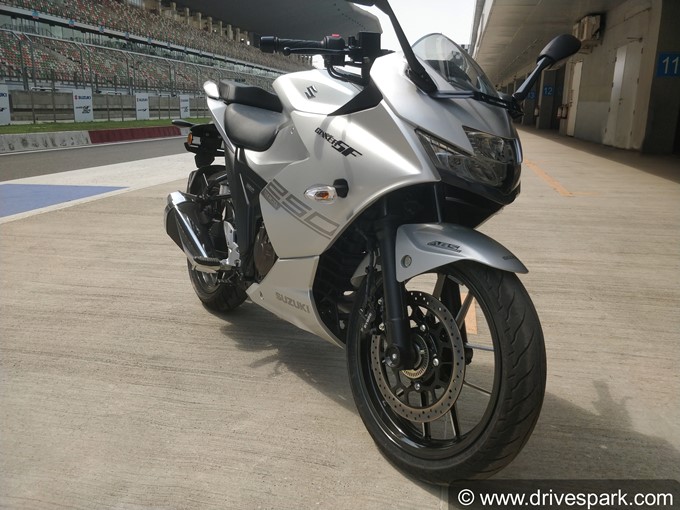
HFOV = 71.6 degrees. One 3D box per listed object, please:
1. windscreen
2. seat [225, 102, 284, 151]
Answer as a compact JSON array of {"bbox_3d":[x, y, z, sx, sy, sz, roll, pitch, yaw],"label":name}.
[{"bbox_3d":[0.258,-0.429,1.067,0.250,0.150,0.180,-2,13,-36],"label":"windscreen"},{"bbox_3d":[-0.241,-0.463,1.751,0.280,0.170,0.420,-2,13,-36],"label":"seat"}]

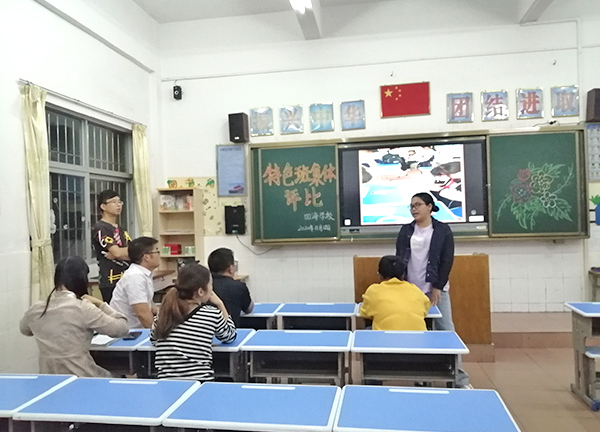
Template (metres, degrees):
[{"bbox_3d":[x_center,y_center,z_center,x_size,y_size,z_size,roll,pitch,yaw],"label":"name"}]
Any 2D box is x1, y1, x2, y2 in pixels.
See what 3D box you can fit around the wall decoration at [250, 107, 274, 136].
[{"bbox_3d":[-0.491,-1.224,5.864,0.291,0.359,0.030,-2,0,8],"label":"wall decoration"}]

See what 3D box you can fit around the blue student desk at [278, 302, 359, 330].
[{"bbox_3d":[0.148,1.070,3.488,0.600,0.710,0.385,-2,0,9],"label":"blue student desk"}]

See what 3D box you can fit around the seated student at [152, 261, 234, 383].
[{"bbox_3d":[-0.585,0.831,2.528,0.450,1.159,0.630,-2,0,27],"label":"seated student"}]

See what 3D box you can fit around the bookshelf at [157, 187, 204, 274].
[{"bbox_3d":[-1.543,0.551,5.900,0.490,1.800,0.280,-2,0,9],"label":"bookshelf"}]

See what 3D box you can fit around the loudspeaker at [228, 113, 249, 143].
[{"bbox_3d":[-0.776,-1.103,5.753,0.200,0.360,0.210,-2,0,9],"label":"loudspeaker"}]

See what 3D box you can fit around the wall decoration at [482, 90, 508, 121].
[{"bbox_3d":[2.371,-1.335,5.488,0.294,0.356,0.020,-2,0,9],"label":"wall decoration"}]

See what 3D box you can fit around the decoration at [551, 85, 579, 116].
[{"bbox_3d":[3.123,-1.345,5.307,0.300,0.355,0.030,-2,0,9],"label":"decoration"}]

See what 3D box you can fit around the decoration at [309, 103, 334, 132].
[{"bbox_3d":[0.285,-1.253,5.753,0.293,0.354,0.030,-2,0,8],"label":"decoration"}]

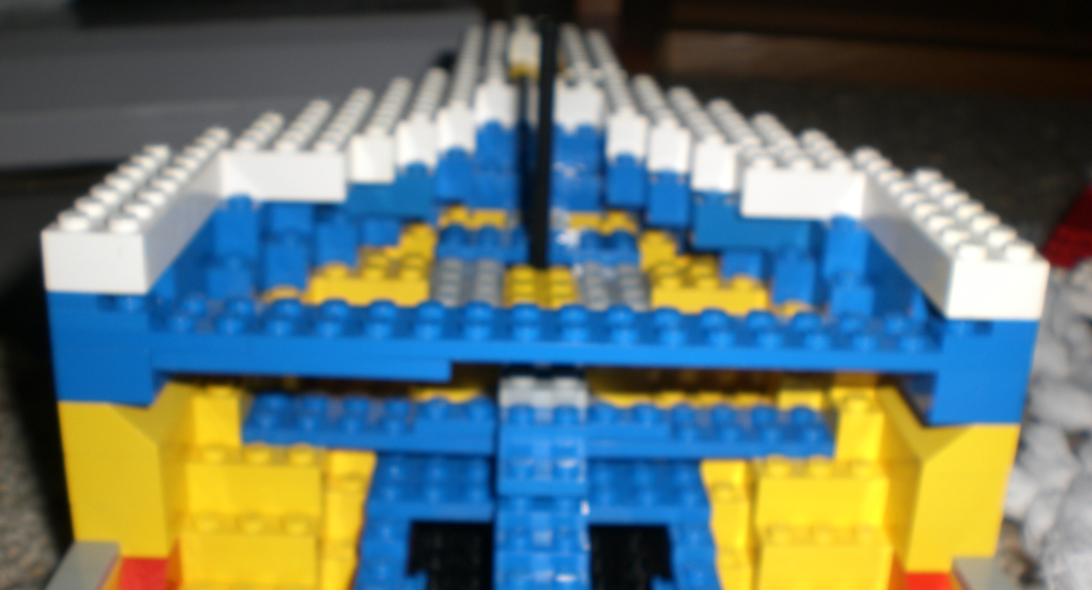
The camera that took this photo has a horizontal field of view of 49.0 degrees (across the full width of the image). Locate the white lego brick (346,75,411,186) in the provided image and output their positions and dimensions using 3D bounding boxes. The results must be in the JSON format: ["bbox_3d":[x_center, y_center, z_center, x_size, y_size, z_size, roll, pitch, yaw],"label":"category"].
[{"bbox_3d":[-0.037,-0.040,0.283,0.008,0.011,0.064,2,20,-2],"label":"white lego brick"}]

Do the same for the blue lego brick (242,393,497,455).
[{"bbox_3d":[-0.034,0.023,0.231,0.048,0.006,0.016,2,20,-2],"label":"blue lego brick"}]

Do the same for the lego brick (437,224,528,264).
[{"bbox_3d":[-0.014,-0.012,0.282,0.024,0.005,0.008,2,20,-2],"label":"lego brick"}]

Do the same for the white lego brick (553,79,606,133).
[{"bbox_3d":[0.007,-0.052,0.320,0.014,0.011,0.011,2,20,-2],"label":"white lego brick"}]

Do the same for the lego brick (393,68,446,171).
[{"bbox_3d":[-0.030,-0.046,0.301,0.008,0.011,0.064,2,20,-2],"label":"lego brick"}]

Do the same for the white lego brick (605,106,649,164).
[{"bbox_3d":[0.019,-0.040,0.290,0.008,0.011,0.011,2,20,-2],"label":"white lego brick"}]

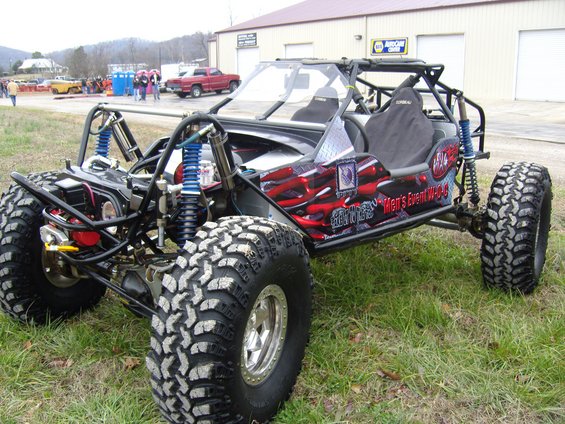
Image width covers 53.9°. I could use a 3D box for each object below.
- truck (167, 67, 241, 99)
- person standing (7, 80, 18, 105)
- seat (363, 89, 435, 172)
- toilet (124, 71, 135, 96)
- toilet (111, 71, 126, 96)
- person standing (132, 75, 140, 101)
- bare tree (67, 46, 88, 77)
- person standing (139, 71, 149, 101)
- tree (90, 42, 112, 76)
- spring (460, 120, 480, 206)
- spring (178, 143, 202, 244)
[{"bbox_3d":[-5.350,-8.886,38.070,5.250,1.880,2.000,-15,19,-42],"label":"truck"},{"bbox_3d":[-17.288,-7.604,35.388,0.600,1.730,0.420,-5,15,-19],"label":"person standing"},{"bbox_3d":[0.695,-0.392,3.854,0.680,0.930,0.560,-4,13,-43],"label":"seat"},{"bbox_3d":[-13.152,-10.996,47.500,1.120,2.250,1.100,10,17,35],"label":"toilet"},{"bbox_3d":[-14.889,-11.649,50.220,1.150,2.280,1.150,-5,15,-16],"label":"toilet"},{"bbox_3d":[-8.947,-7.565,33.806,0.500,1.580,0.360,-3,14,-10],"label":"person standing"},{"bbox_3d":[-46.163,-33.440,125.000,5.000,7.600,4.800,0,14,0],"label":"bare tree"},{"bbox_3d":[-8.488,-7.654,33.787,0.560,1.740,0.380,-3,14,-10],"label":"person standing"},{"bbox_3d":[-40.758,-33.890,125.000,5.200,8.400,5.000,0,14,0],"label":"tree"},{"bbox_3d":[1.435,-0.366,4.224,0.086,0.688,0.086,-24,18,-34],"label":"spring"},{"bbox_3d":[-0.434,-0.066,2.603,0.090,0.503,0.090,4,7,-1],"label":"spring"}]

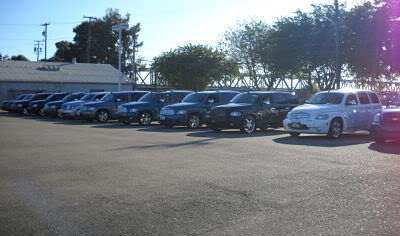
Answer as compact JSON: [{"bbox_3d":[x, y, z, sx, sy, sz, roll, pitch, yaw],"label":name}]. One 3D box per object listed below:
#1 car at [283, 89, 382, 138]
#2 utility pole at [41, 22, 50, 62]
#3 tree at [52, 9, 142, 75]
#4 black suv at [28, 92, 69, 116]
[{"bbox_3d":[4.960,-0.236,16.072,4.480,1.630,1.780,-3,4,-40],"label":"car"},{"bbox_3d":[-23.205,-8.253,66.654,0.600,12.360,1.500,-2,4,-38],"label":"utility pole"},{"bbox_3d":[-16.822,-9.849,71.577,14.300,15.010,12.500,-1,3,-13],"label":"tree"},{"bbox_3d":[-9.902,-1.009,31.089,4.500,1.630,1.780,-3,4,-44],"label":"black suv"}]

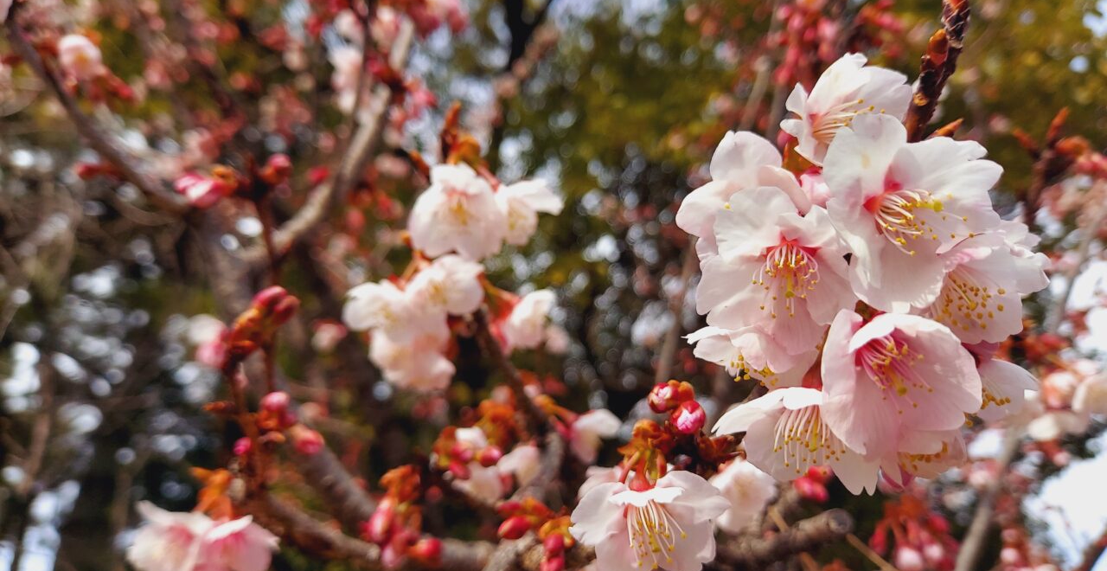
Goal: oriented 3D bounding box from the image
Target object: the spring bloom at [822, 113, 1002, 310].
[{"bbox_3d":[0.062,-0.015,0.146,0.034,0.036,0.021,6,21,-15],"label":"spring bloom"}]

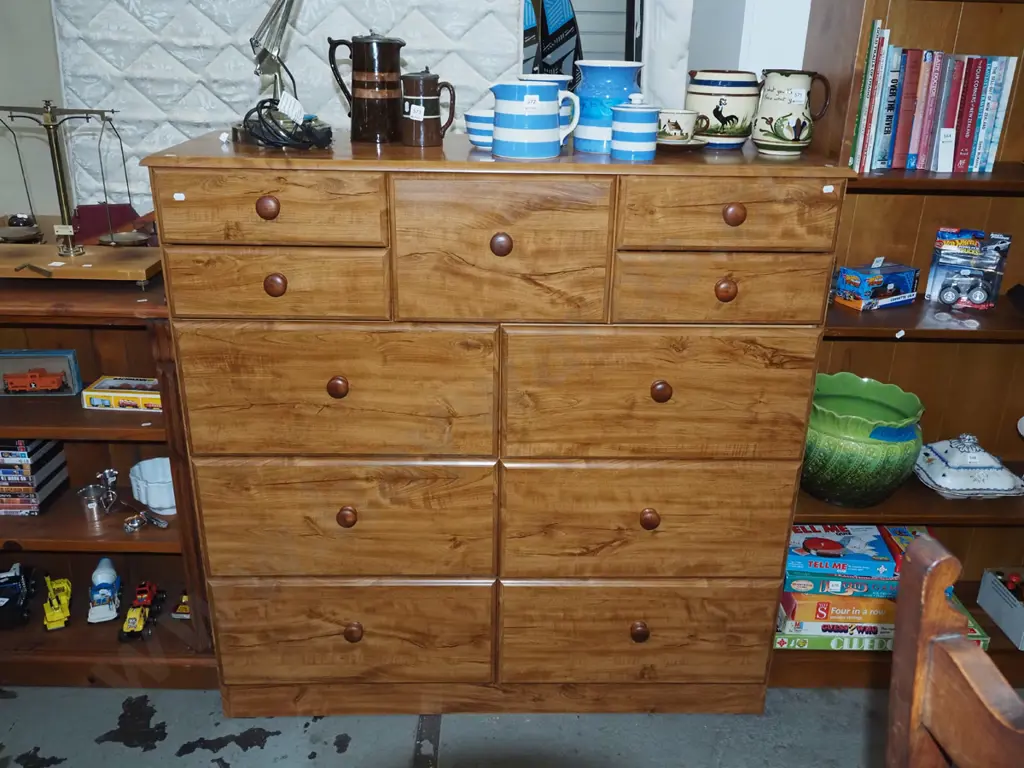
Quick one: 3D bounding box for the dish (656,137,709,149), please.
[{"bbox_3d":[0.307,-0.447,1.661,0.122,0.020,0.122,1,22,0],"label":"dish"}]

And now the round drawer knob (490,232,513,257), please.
[{"bbox_3d":[-0.017,-0.246,1.556,0.040,0.040,0.032,0,22,-1],"label":"round drawer knob"}]

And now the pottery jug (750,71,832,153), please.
[{"bbox_3d":[0.522,-0.506,1.657,0.131,0.146,0.110,3,22,5],"label":"pottery jug"}]

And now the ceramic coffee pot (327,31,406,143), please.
[{"bbox_3d":[-0.277,-0.578,1.723,0.146,0.201,0.098,3,22,5],"label":"ceramic coffee pot"}]

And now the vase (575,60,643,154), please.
[{"bbox_3d":[0.180,-0.511,1.638,0.127,0.151,0.127,0,22,-1],"label":"vase"}]

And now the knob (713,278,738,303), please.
[{"bbox_3d":[0.384,-0.168,1.596,0.040,0.040,0.032,0,22,-1],"label":"knob"}]

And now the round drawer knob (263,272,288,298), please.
[{"bbox_3d":[-0.418,-0.175,1.568,0.040,0.040,0.030,0,22,-2],"label":"round drawer knob"}]

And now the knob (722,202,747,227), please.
[{"bbox_3d":[0.386,-0.294,1.541,0.040,0.040,0.030,0,22,-2],"label":"knob"}]

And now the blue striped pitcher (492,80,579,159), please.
[{"bbox_3d":[0.040,-0.473,1.586,0.159,0.121,0.123,-2,22,-7],"label":"blue striped pitcher"}]

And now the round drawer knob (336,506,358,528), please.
[{"bbox_3d":[-0.326,0.264,1.762,0.040,0.040,0.032,0,22,-1],"label":"round drawer knob"}]

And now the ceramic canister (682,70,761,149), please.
[{"bbox_3d":[0.411,-0.525,1.699,0.160,0.138,0.144,-3,23,-9],"label":"ceramic canister"}]

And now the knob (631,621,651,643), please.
[{"bbox_3d":[0.272,0.526,1.880,0.040,0.040,0.032,0,22,-1],"label":"knob"}]

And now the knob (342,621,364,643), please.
[{"bbox_3d":[-0.331,0.518,1.854,0.040,0.040,0.030,0,22,-2],"label":"knob"}]

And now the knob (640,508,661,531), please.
[{"bbox_3d":[0.276,0.270,1.769,0.040,0.040,0.030,0,22,-2],"label":"knob"}]

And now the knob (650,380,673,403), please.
[{"bbox_3d":[0.280,0.013,1.669,0.040,0.040,0.032,0,22,-1],"label":"knob"}]

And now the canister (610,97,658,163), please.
[{"bbox_3d":[0.214,-0.450,1.550,0.085,0.108,0.085,0,22,-1],"label":"canister"}]

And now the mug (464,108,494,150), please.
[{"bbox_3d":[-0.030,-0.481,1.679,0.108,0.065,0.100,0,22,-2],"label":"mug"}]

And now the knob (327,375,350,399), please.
[{"bbox_3d":[-0.322,0.005,1.644,0.040,0.040,0.030,0,22,-2],"label":"knob"}]

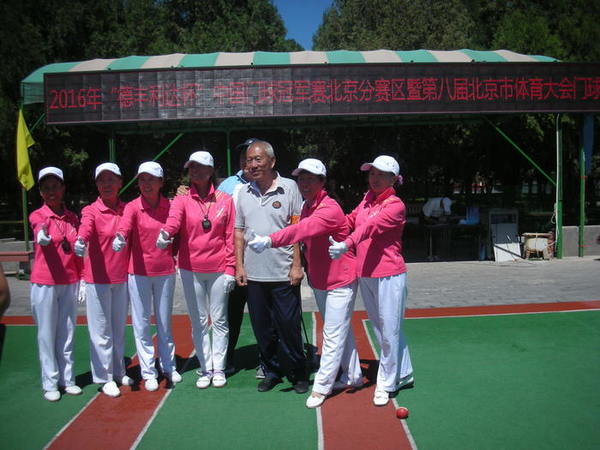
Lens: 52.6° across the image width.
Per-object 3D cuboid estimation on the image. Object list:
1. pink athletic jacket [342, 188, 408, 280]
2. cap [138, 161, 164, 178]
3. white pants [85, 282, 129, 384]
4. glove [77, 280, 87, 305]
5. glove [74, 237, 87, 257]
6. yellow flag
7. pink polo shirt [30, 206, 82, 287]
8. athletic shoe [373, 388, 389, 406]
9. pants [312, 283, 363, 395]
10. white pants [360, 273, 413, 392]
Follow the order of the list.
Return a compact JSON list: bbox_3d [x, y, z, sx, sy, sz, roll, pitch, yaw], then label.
[{"bbox_3d":[0.480,0.061,3.907,0.440,0.620,0.500,2,5,37],"label":"pink athletic jacket"},{"bbox_3d":[-1.097,-0.403,4.430,0.175,0.135,0.260,0,3,12],"label":"cap"},{"bbox_3d":[-1.376,0.713,4.315,0.350,0.820,0.300,-2,5,-14],"label":"white pants"},{"bbox_3d":[-1.553,0.476,4.313,0.075,0.180,0.100,-3,4,-15],"label":"glove"},{"bbox_3d":[-1.421,0.139,3.928,0.085,0.130,0.130,-3,4,-12],"label":"glove"},{"bbox_3d":[-4.434,-1.220,9.800,0.300,1.360,0.170,-3,5,-14],"label":"yellow flag"},{"bbox_3d":[-1.643,0.141,4.070,0.420,0.580,0.480,-3,5,-16],"label":"pink polo shirt"},{"bbox_3d":[0.531,1.098,3.976,0.095,0.100,0.240,0,4,12],"label":"athletic shoe"},{"bbox_3d":[0.254,0.707,4.117,0.340,0.820,0.420,2,5,33],"label":"pants"},{"bbox_3d":[0.587,0.689,4.120,0.360,0.870,0.440,2,5,34],"label":"white pants"}]

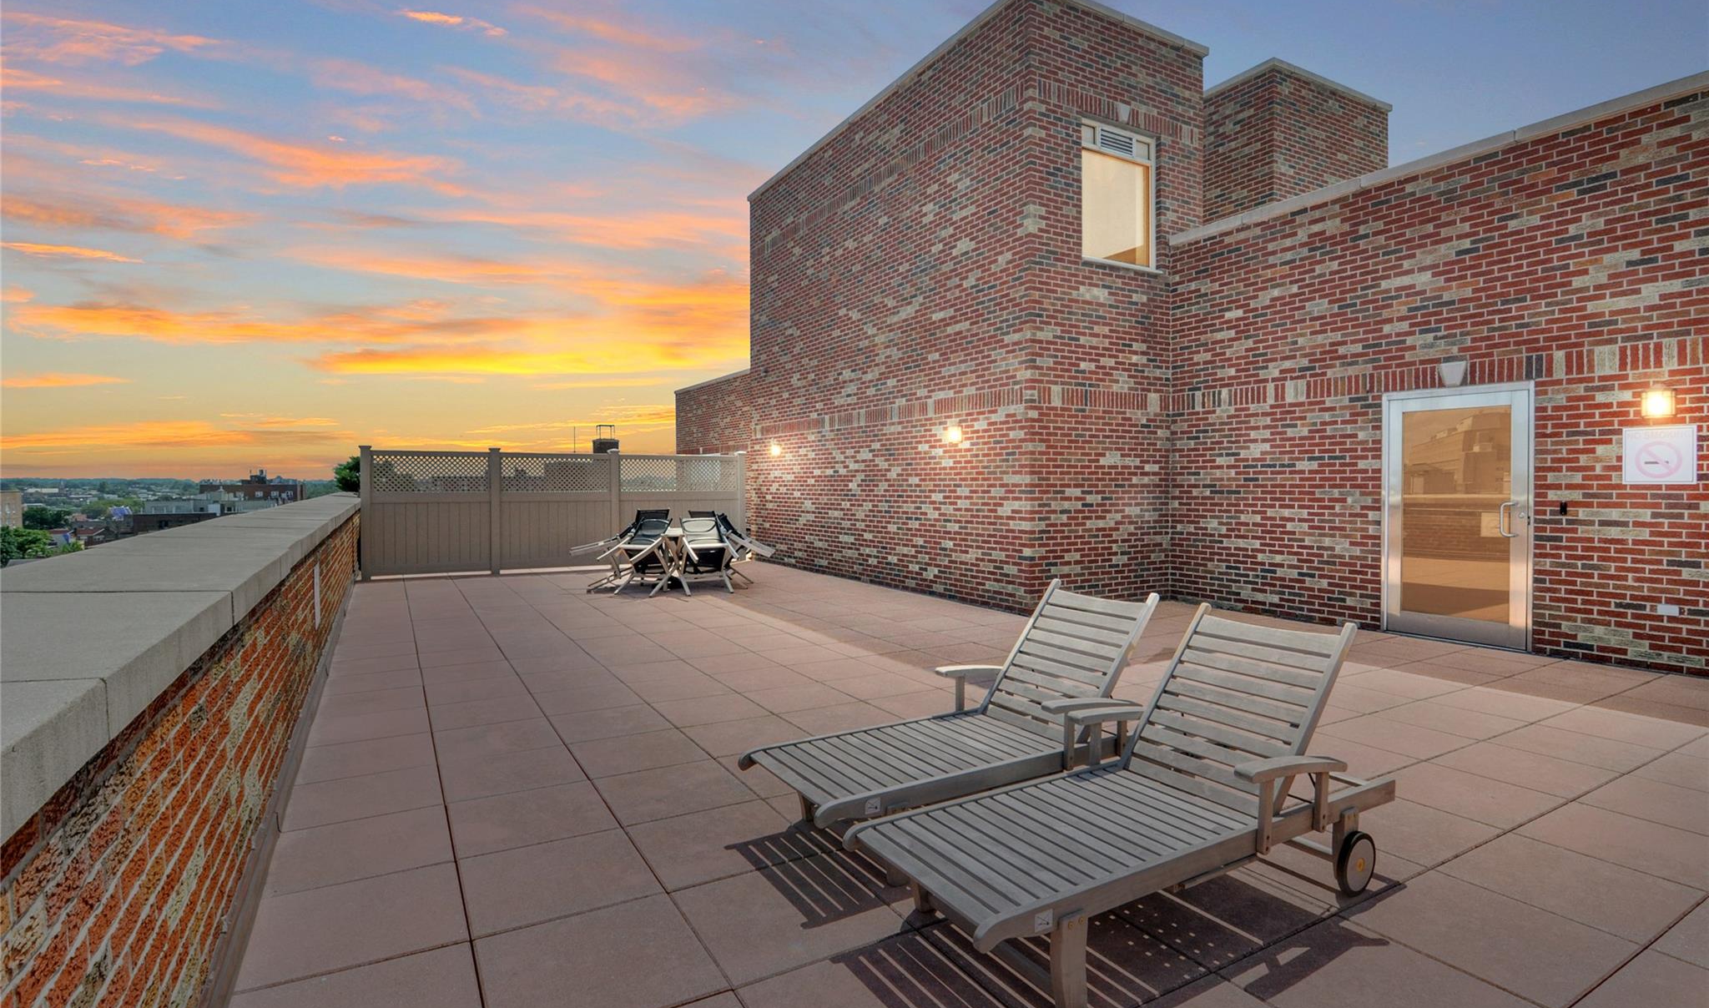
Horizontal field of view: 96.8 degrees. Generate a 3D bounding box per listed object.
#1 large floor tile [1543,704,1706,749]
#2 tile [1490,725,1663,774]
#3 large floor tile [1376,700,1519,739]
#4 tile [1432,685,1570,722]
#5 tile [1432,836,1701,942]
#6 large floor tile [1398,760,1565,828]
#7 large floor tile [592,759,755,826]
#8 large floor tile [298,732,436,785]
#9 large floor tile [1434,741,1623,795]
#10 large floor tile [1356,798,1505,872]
[{"bbox_3d":[4.480,1.334,4.428,0.612,0.040,0.590,-1,2,-30],"label":"large floor tile"},{"bbox_3d":[3.932,1.343,4.134,0.612,0.040,0.590,-1,2,-30],"label":"tile"},{"bbox_3d":[3.601,1.319,4.575,0.608,0.040,0.582,-1,2,-31],"label":"large floor tile"},{"bbox_3d":[4.147,1.308,4.871,0.607,0.040,0.580,-1,2,-31],"label":"tile"},{"bbox_3d":[2.583,1.386,2.749,0.612,0.040,0.590,-1,2,-30],"label":"tile"},{"bbox_3d":[2.817,1.354,3.506,0.608,0.040,0.581,-1,2,-31],"label":"large floor tile"},{"bbox_3d":[-0.842,1.360,3.540,0.606,0.040,0.592,-1,2,-29],"label":"large floor tile"},{"bbox_3d":[-2.538,1.348,3.977,0.612,0.040,0.590,-1,2,-30],"label":"large floor tile"},{"bbox_3d":[3.382,1.353,3.836,0.612,0.040,0.590,-1,2,-30],"label":"large floor tile"},{"bbox_3d":[2.270,1.365,3.211,0.608,0.040,0.583,-1,2,-30],"label":"large floor tile"}]

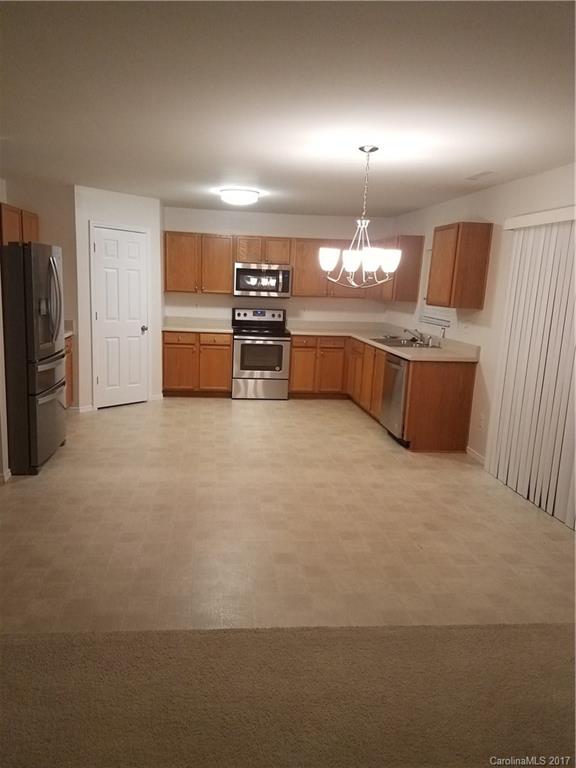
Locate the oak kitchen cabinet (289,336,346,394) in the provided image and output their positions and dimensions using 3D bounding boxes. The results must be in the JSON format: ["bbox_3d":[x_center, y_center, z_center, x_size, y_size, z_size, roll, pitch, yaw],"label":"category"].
[{"bbox_3d":[0.370,-0.280,8.050,0.763,0.826,0.625,1,10,-8],"label":"oak kitchen cabinet"}]

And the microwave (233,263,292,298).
[{"bbox_3d":[-0.358,-1.412,7.872,0.758,0.426,0.405,1,10,-8],"label":"microwave"}]

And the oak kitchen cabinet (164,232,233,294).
[{"bbox_3d":[-1.181,-1.628,7.754,0.895,0.764,0.325,1,11,-8],"label":"oak kitchen cabinet"}]

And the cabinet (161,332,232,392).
[{"bbox_3d":[-1.218,-0.293,7.852,0.895,0.876,0.620,1,11,-8],"label":"cabinet"}]

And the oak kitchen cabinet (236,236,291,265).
[{"bbox_3d":[-0.347,-1.805,7.846,0.758,0.358,0.325,1,10,-8],"label":"oak kitchen cabinet"}]

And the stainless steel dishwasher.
[{"bbox_3d":[1.361,0.128,5.899,0.600,0.815,0.615,1,10,-8],"label":"stainless steel dishwasher"}]

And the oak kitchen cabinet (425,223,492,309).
[{"bbox_3d":[1.632,-1.119,5.543,0.322,0.764,0.620,1,11,-8],"label":"oak kitchen cabinet"}]

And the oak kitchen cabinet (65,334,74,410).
[{"bbox_3d":[-2.732,-0.057,6.300,0.610,0.876,0.800,1,11,-8],"label":"oak kitchen cabinet"}]

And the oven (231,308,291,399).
[{"bbox_3d":[-0.382,-0.418,7.889,0.755,1.166,0.680,1,11,-8],"label":"oven"}]

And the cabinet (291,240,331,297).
[{"bbox_3d":[0.289,-1.591,7.965,0.543,0.766,0.325,1,10,-8],"label":"cabinet"}]

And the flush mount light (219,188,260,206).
[{"bbox_3d":[-0.498,-1.912,5.928,0.400,0.120,0.400,1,11,-8],"label":"flush mount light"}]

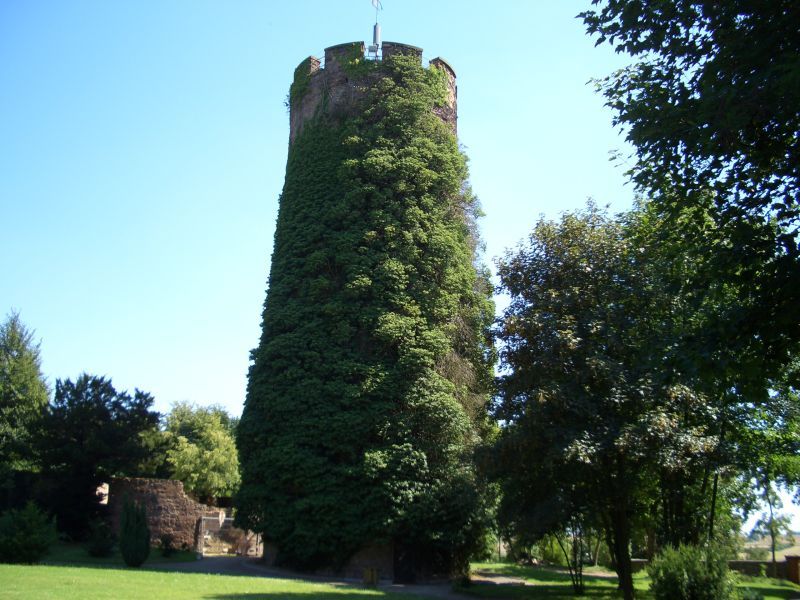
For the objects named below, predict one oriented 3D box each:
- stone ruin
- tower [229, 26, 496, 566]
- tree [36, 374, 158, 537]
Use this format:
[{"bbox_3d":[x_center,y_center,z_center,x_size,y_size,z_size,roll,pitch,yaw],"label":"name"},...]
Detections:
[{"bbox_3d":[-12.230,12.368,46.289,8.850,4.390,1.400,2,-16,-7],"label":"stone ruin"},{"bbox_3d":[-1.442,0.676,41.612,12.180,25.830,11.860,0,-16,0],"label":"tower"},{"bbox_3d":[-16.410,8.492,43.880,6.620,9.030,6.290,0,-16,0],"label":"tree"}]

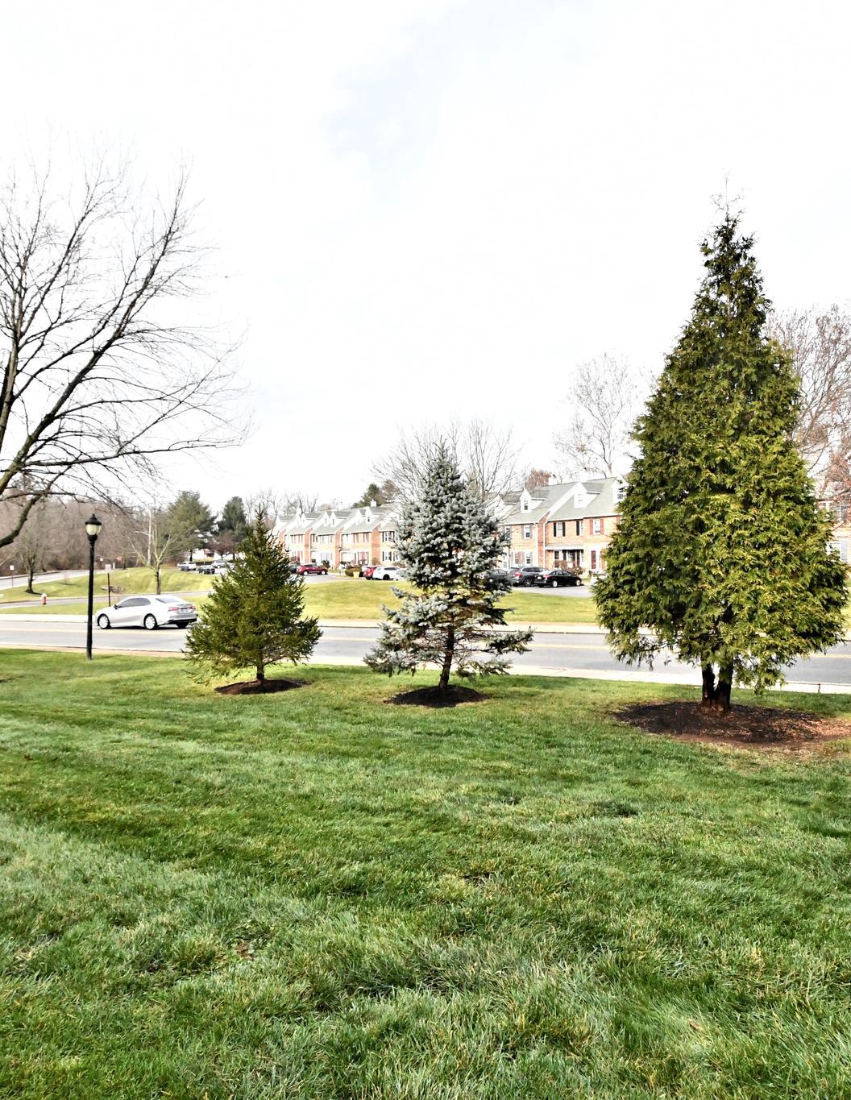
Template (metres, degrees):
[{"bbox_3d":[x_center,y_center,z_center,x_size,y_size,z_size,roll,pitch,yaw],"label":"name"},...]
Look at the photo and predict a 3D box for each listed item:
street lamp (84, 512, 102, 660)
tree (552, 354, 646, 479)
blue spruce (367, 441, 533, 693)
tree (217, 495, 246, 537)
[{"bbox_3d":[-8.630,0.951,17.800,0.450,3.750,0.450,0,-1,0],"label":"street lamp"},{"bbox_3d":[21.300,-10.304,82.000,11.500,26.000,11.500,0,-1,0],"label":"tree"},{"bbox_3d":[0.368,0.305,11.200,2.650,4.012,2.650,0,0,0],"label":"blue spruce"},{"bbox_3d":[-41.080,-4.580,148.000,7.500,14.000,7.500,0,-1,0],"label":"tree"}]

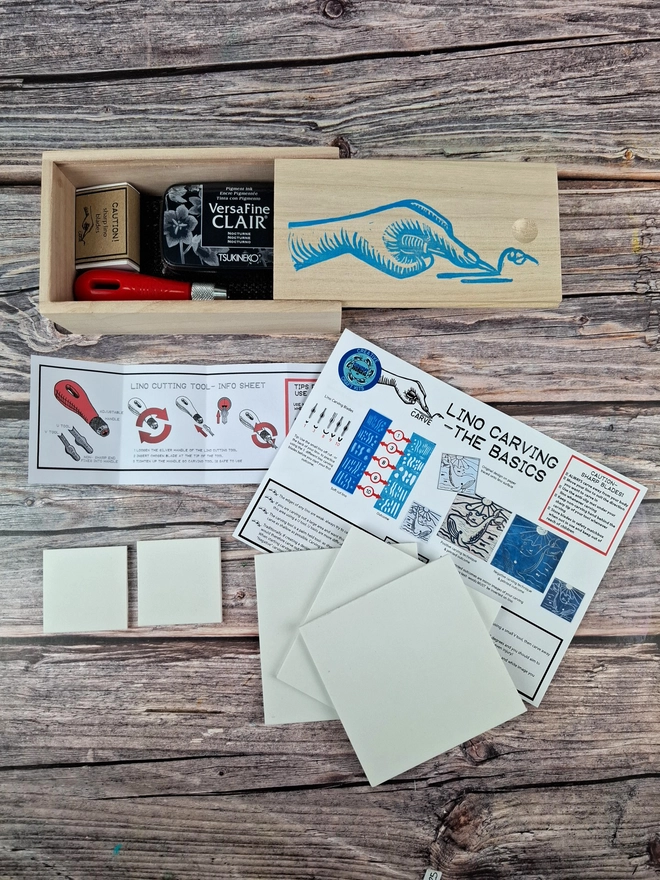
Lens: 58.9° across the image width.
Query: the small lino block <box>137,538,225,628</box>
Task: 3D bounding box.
[{"bbox_3d":[-0.092,0.086,0.357,0.050,0.003,0.050,-2,85,0],"label":"small lino block"}]

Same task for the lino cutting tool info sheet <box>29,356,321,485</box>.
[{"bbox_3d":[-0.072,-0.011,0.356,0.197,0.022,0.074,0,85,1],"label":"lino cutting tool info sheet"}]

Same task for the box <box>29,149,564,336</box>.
[{"bbox_3d":[-0.016,-0.117,0.353,0.295,0.044,0.096,0,85,1],"label":"box"}]

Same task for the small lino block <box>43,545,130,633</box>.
[{"bbox_3d":[-0.149,0.091,0.357,0.050,0.003,0.050,-3,85,0],"label":"small lino block"}]

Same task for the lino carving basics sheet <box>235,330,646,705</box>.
[{"bbox_3d":[0.068,0.044,0.358,0.210,0.005,0.148,28,86,3],"label":"lino carving basics sheet"}]

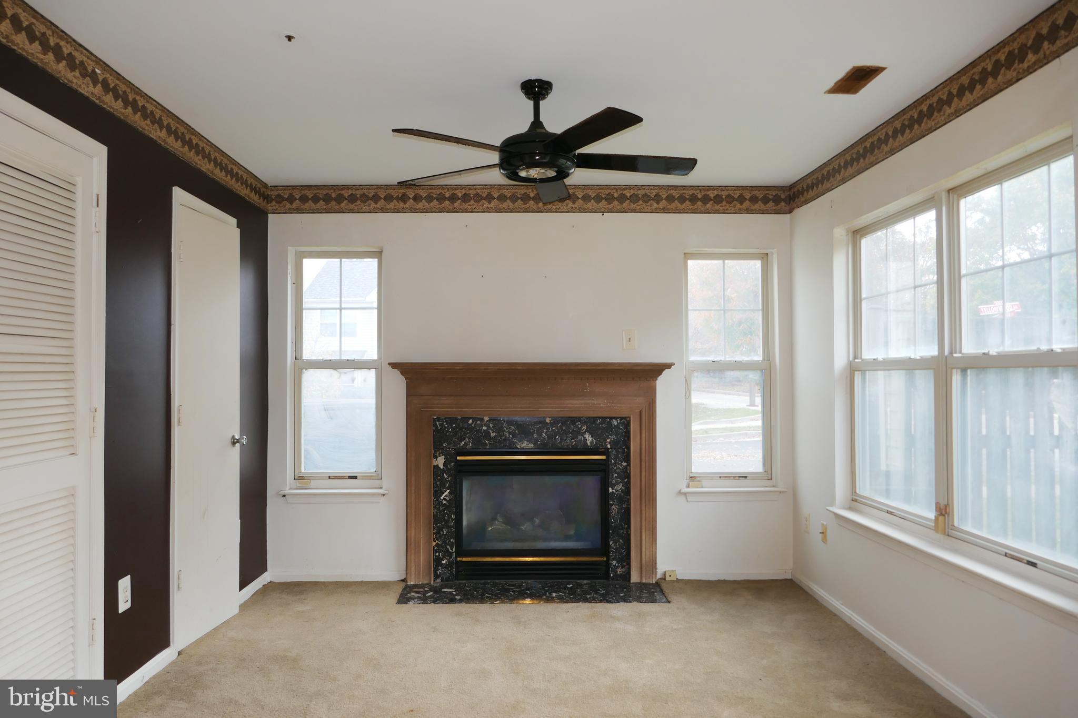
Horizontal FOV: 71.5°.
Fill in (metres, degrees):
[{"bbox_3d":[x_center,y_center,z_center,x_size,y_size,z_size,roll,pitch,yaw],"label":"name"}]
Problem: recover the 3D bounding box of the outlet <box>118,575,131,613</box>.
[{"bbox_3d":[-1.626,0.929,2.951,0.010,0.127,0.091,0,-1,-1],"label":"outlet"}]

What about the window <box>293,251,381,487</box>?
[{"bbox_3d":[-1.255,0.052,4.703,0.577,1.468,0.090,0,-1,-1],"label":"window"}]

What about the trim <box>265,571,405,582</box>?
[{"bbox_3d":[-1.230,1.330,4.577,0.842,0.065,0.016,0,-1,-1],"label":"trim"}]

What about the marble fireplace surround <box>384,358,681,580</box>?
[{"bbox_3d":[-0.042,0.692,4.525,1.697,1.325,0.190,0,-1,-1],"label":"marble fireplace surround"}]

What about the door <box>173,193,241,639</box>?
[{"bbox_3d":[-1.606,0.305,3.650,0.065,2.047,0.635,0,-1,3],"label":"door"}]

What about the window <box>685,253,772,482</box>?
[{"bbox_3d":[1.193,0.049,4.751,0.574,1.455,0.090,0,-1,-1],"label":"window"}]

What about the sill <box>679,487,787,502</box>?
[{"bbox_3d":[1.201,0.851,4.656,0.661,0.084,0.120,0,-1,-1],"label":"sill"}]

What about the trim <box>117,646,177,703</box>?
[{"bbox_3d":[-1.626,1.301,3.101,0.016,0.067,0.520,0,-1,-1],"label":"trim"}]

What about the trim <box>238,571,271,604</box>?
[{"bbox_3d":[-1.649,1.320,4.313,0.016,0.072,0.515,0,-1,-1],"label":"trim"}]

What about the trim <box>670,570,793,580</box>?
[{"bbox_3d":[1.183,1.331,4.624,0.765,0.065,0.016,0,-1,-1],"label":"trim"}]

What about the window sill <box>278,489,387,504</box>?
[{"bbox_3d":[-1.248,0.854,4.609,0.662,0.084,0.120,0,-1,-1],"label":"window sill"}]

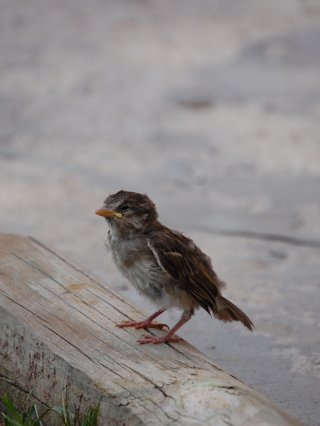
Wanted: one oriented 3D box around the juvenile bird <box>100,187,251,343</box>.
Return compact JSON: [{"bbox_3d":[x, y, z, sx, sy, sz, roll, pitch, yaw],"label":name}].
[{"bbox_3d":[0.008,0.027,3.050,0.097,0.096,0.047,-8,25,-18],"label":"juvenile bird"}]

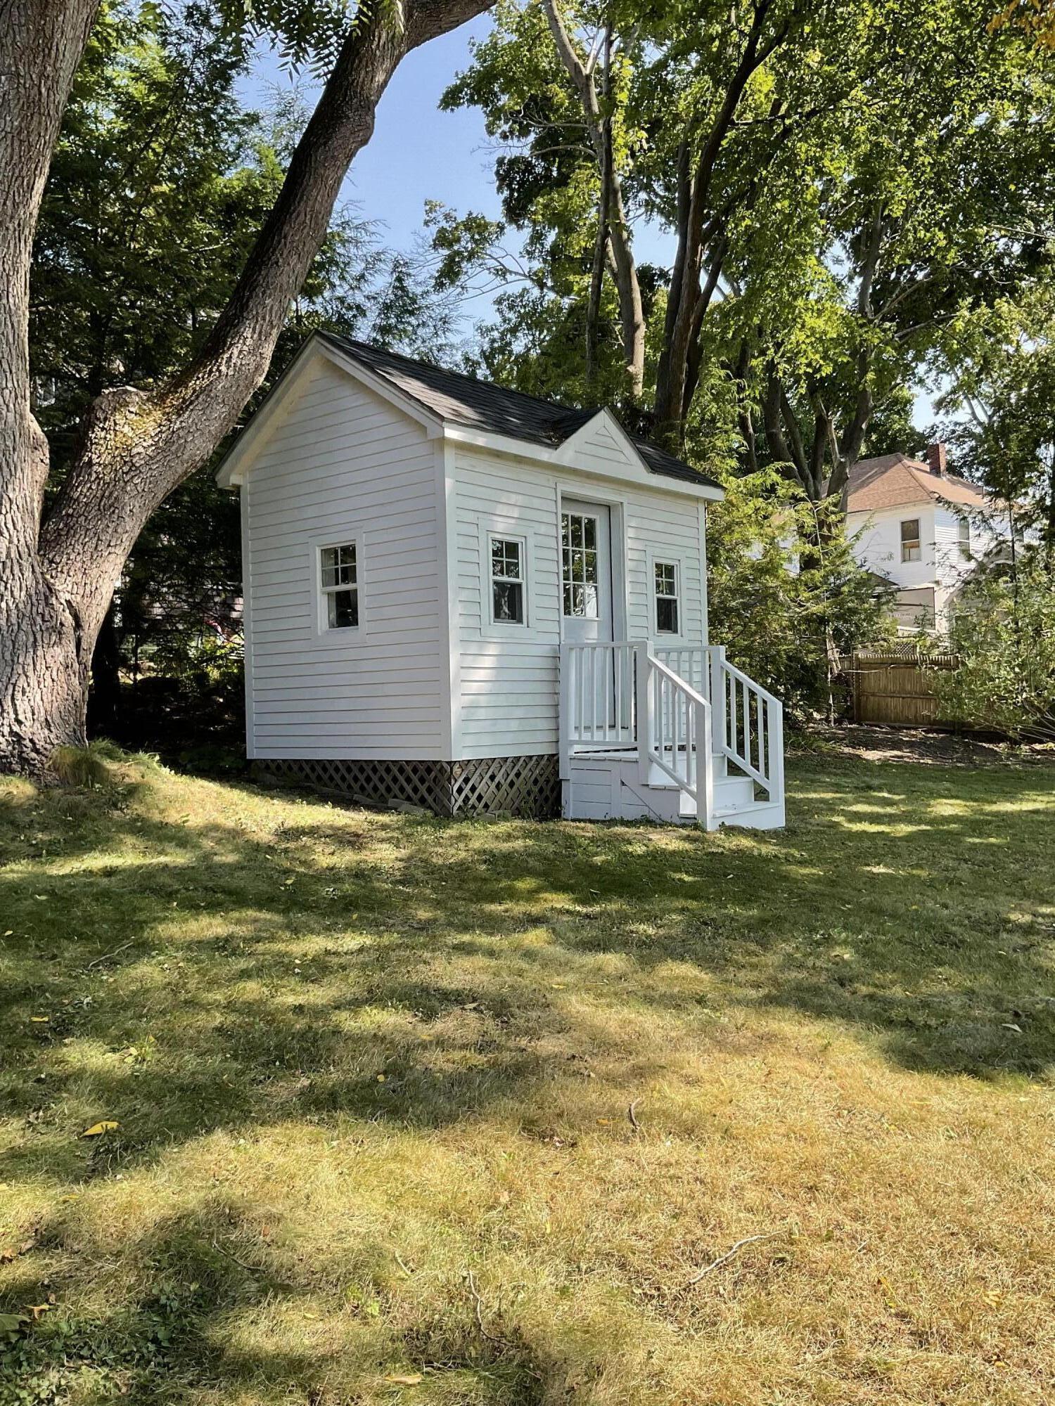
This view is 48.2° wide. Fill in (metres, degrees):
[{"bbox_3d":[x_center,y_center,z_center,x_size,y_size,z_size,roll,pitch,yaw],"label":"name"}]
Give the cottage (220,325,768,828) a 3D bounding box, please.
[{"bbox_3d":[0.094,-0.989,10.503,3.972,4.054,3.902,-2,-1,40],"label":"cottage"}]

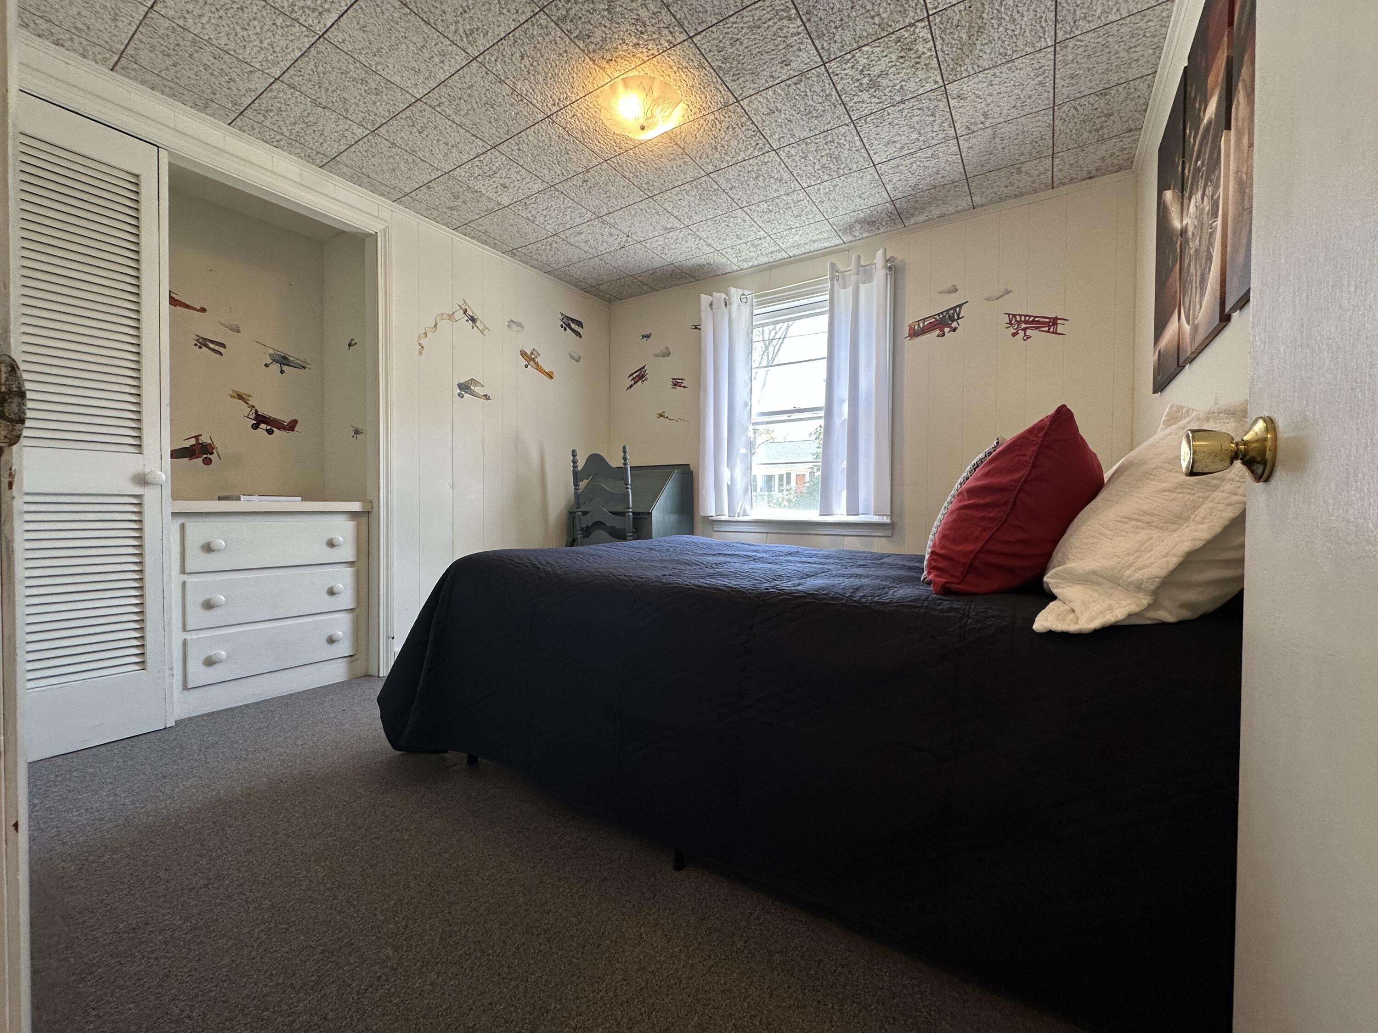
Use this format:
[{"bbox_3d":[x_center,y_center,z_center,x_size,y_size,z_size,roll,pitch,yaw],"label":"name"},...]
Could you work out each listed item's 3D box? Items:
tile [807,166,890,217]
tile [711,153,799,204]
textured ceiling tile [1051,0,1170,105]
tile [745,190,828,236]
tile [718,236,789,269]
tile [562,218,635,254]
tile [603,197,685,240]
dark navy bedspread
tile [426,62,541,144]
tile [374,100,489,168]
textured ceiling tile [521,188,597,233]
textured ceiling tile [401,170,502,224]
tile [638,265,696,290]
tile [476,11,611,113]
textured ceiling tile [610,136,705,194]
[{"bbox_3d":[0.717,-1.445,2.483,0.305,0.020,0.305,0,0,33],"label":"tile"},{"bbox_3d":[0.295,-1.441,2.394,0.305,0.016,0.305,0,0,33],"label":"tile"},{"bbox_3d":[1.305,-1.441,1.740,0.275,0.018,0.305,0,0,33],"label":"textured ceiling tile"},{"bbox_3d":[0.462,-1.444,2.651,0.305,0.015,0.305,1,0,33],"label":"tile"},{"bbox_3d":[0.364,-1.449,3.058,0.305,0.020,0.271,0,0,33],"label":"tile"},{"bbox_3d":[-0.471,-1.451,2.895,0.305,0.015,0.305,1,0,33],"label":"tile"},{"bbox_3d":[-0.216,-1.449,2.728,0.305,0.018,0.305,0,0,33],"label":"tile"},{"bbox_3d":[0.214,0.399,1.805,2.118,0.597,1.518,0,0,33],"label":"dark navy bedspread"},{"bbox_3d":[-0.716,-1.449,1.963,0.305,0.020,0.305,0,0,33],"label":"tile"},{"bbox_3d":[-0.971,-1.451,2.130,0.305,0.020,0.305,0,0,33],"label":"tile"},{"bbox_3d":[-0.637,-1.445,2.640,0.305,0.016,0.305,0,0,33],"label":"textured ceiling tile"},{"bbox_3d":[-1.059,-1.453,2.551,0.305,0.015,0.305,1,0,33],"label":"textured ceiling tile"},{"bbox_3d":[-0.145,-1.452,3.396,0.305,0.015,0.280,1,0,33],"label":"tile"},{"bbox_3d":[-0.461,-1.438,1.796,0.305,0.016,0.305,0,0,33],"label":"tile"},{"bbox_3d":[-0.126,-1.447,2.306,0.305,0.018,0.305,0,0,33],"label":"textured ceiling tile"}]

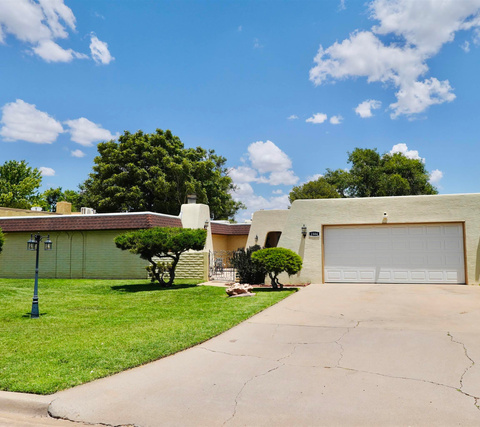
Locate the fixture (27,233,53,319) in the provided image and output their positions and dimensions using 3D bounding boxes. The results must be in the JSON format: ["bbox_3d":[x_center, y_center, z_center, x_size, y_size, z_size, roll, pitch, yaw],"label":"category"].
[{"bbox_3d":[-4.189,1.296,8.200,0.467,1.774,0.500,2,-6,-27],"label":"fixture"}]

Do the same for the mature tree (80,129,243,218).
[{"bbox_3d":[-5.963,-1.418,31.000,12.587,10.882,11.958,1,-5,-11],"label":"mature tree"}]

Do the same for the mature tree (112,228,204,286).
[{"bbox_3d":[-2.707,1.486,13.500,3.111,2.076,2.645,1,-5,-11],"label":"mature tree"}]

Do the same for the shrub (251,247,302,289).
[{"bbox_3d":[1.216,1.816,13.000,1.704,1.335,1.619,-1,-5,5],"label":"shrub"}]

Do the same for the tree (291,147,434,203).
[{"bbox_3d":[11.307,-0.910,37.000,13.175,10.669,11.199,-2,-5,18],"label":"tree"}]

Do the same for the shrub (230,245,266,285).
[{"bbox_3d":[0.340,1.926,14.800,1.399,1.502,1.330,-1,-5,1],"label":"shrub"}]

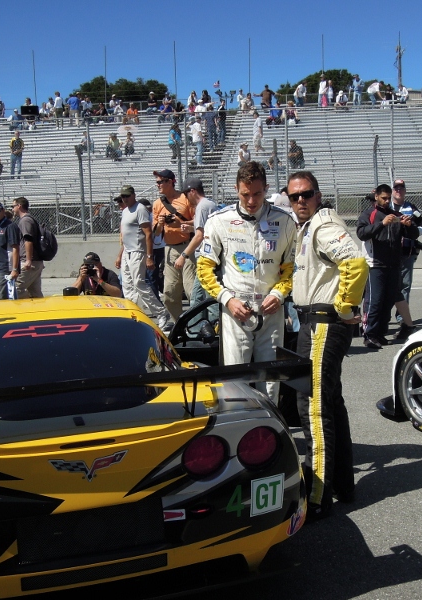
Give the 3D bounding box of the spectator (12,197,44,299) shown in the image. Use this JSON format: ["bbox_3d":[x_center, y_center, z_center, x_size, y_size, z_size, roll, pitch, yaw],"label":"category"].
[{"bbox_3d":[-2.664,-0.581,11.597,0.480,1.770,0.500,-1,7,3],"label":"spectator"}]

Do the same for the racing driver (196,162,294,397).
[{"bbox_3d":[0.183,0.164,4.375,0.530,1.810,0.380,-1,7,5],"label":"racing driver"}]

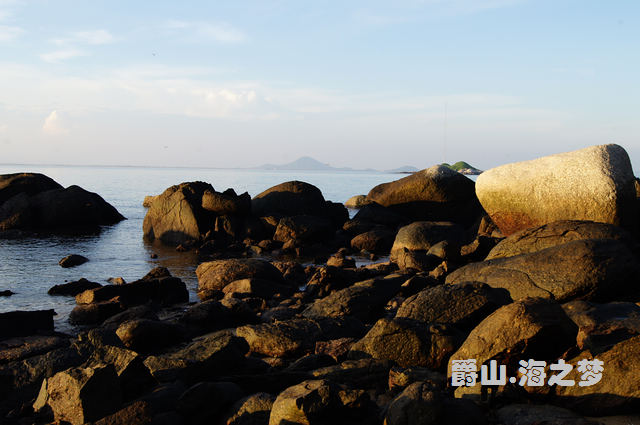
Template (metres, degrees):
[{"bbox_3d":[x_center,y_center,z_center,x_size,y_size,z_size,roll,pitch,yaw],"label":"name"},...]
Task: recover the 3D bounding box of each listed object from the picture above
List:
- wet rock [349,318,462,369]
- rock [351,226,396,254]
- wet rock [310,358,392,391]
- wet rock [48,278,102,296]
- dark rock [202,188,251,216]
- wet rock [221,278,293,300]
[{"bbox_3d":[0.757,1.159,6.600,0.950,0.400,0.720,1,3,0],"label":"wet rock"},{"bbox_3d":[1.511,0.759,20.300,1.339,0.739,1.004,2,3,15],"label":"rock"},{"bbox_3d":[0.263,1.351,6.200,0.674,0.210,0.506,2,3,10],"label":"wet rock"},{"bbox_3d":[-3.803,1.167,11.600,0.780,0.230,0.500,1,3,0],"label":"wet rock"},{"bbox_3d":[-2.857,-0.308,22.800,1.439,0.848,1.008,2,3,10],"label":"dark rock"},{"bbox_3d":[-0.990,1.264,12.200,1.211,0.321,0.727,2,3,15],"label":"wet rock"}]

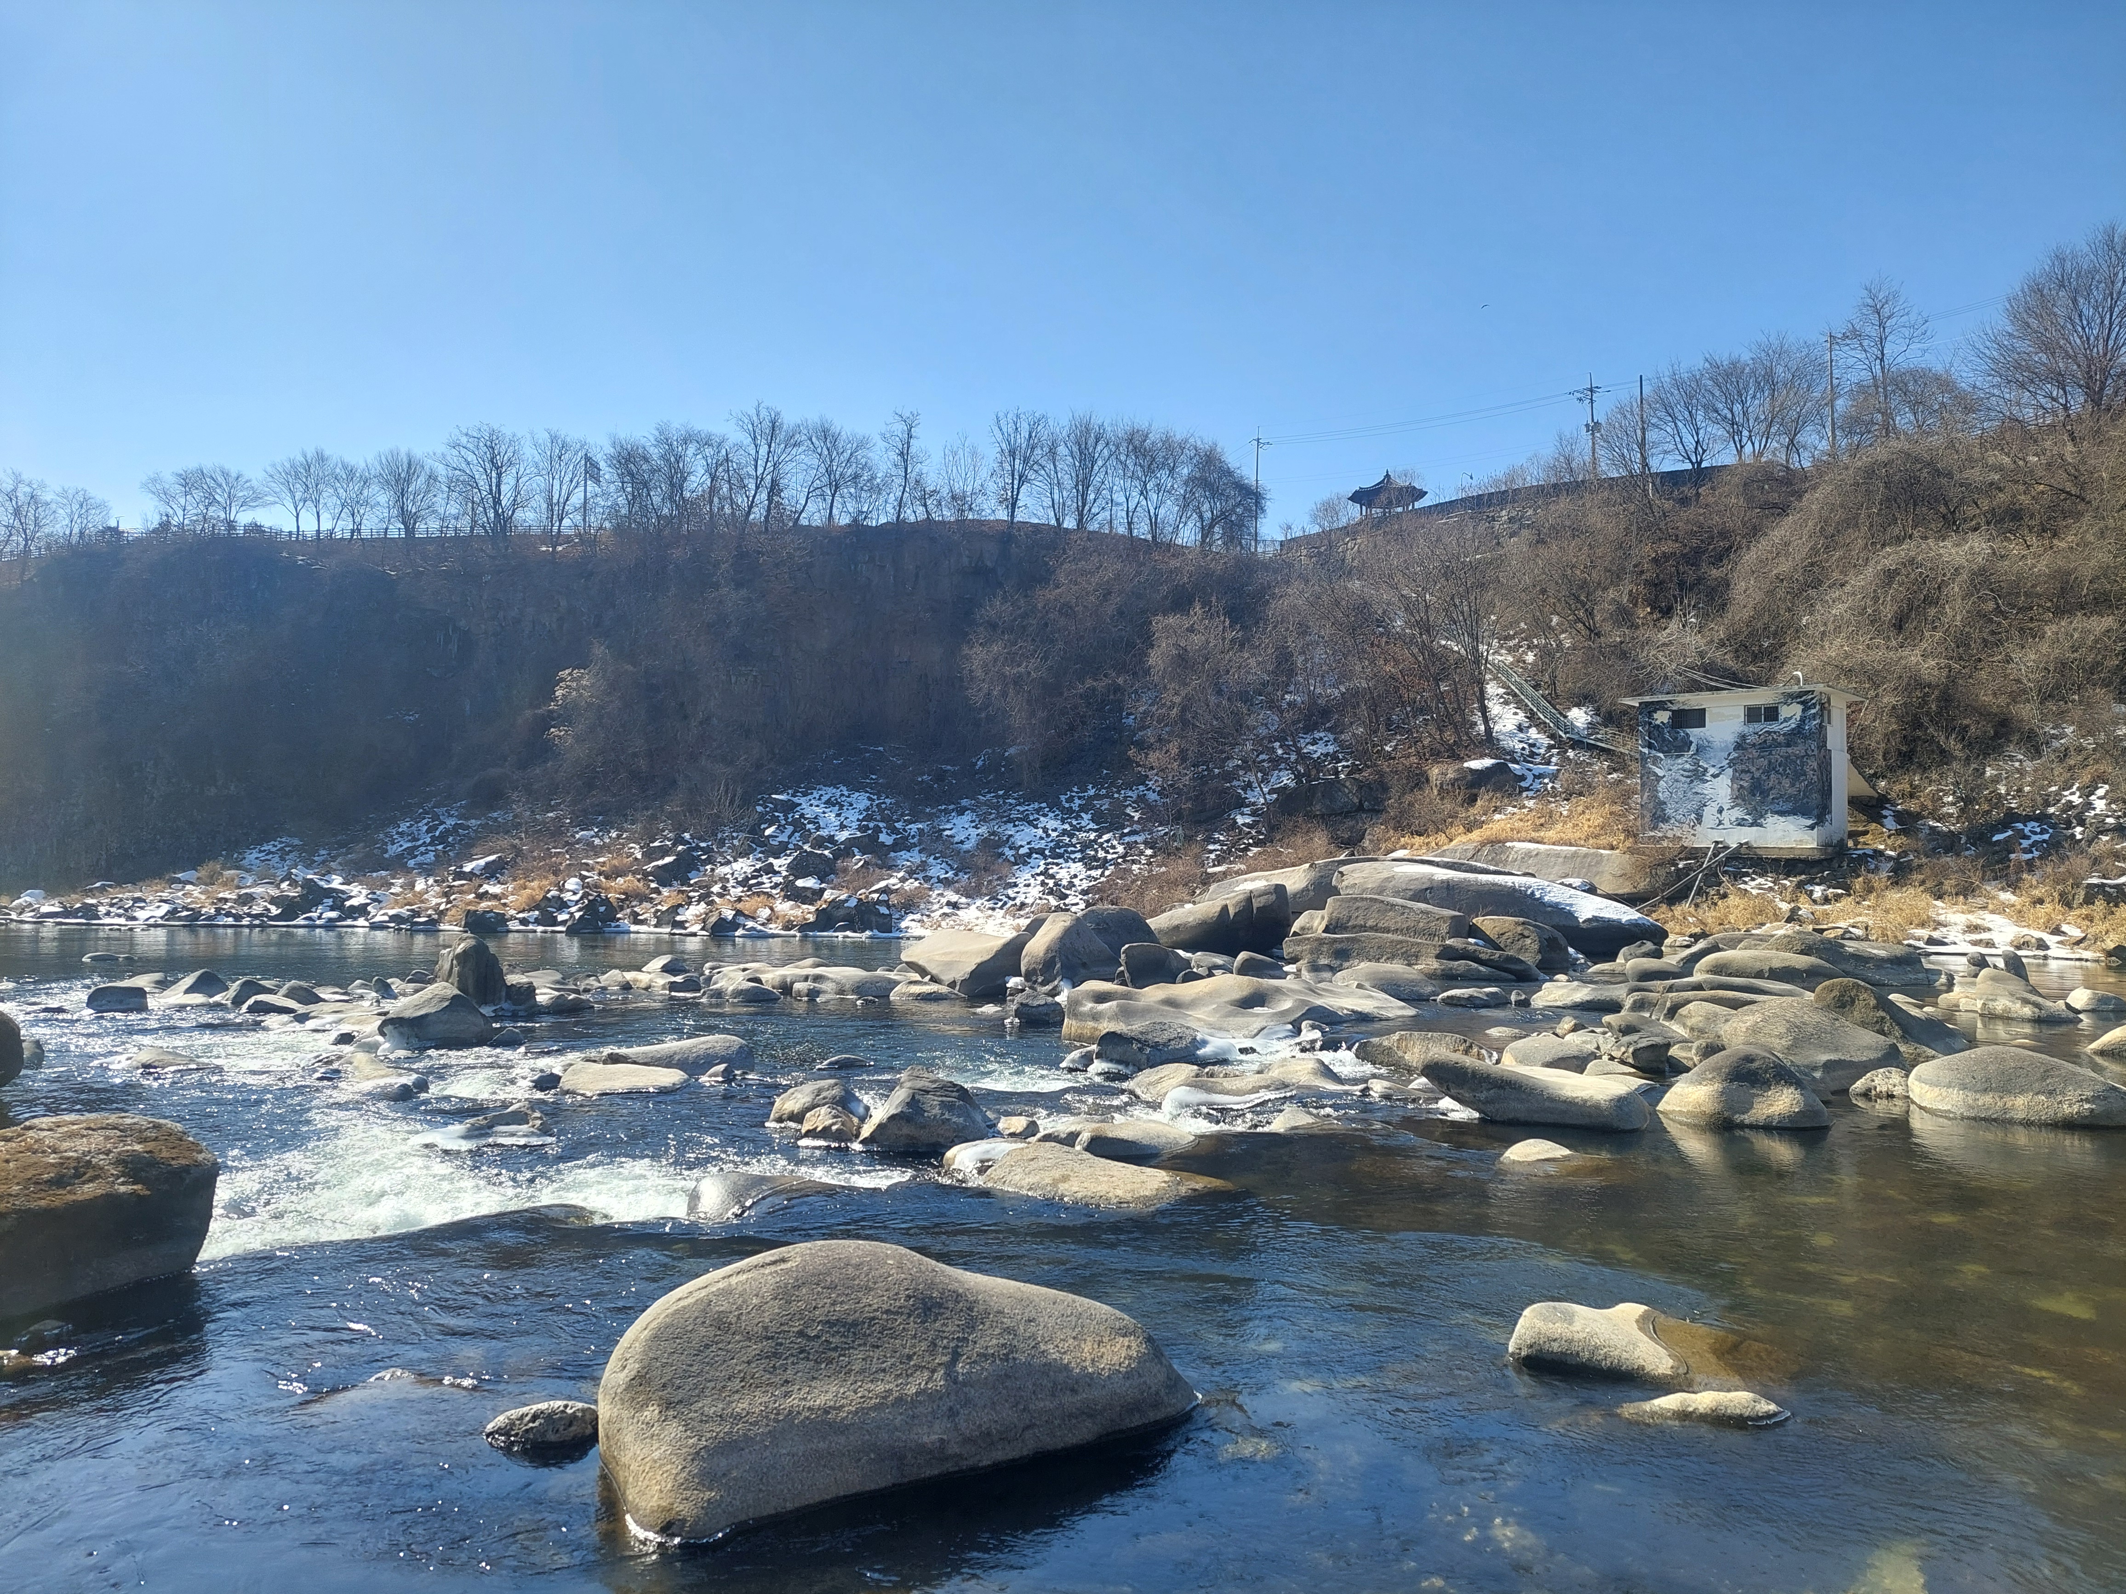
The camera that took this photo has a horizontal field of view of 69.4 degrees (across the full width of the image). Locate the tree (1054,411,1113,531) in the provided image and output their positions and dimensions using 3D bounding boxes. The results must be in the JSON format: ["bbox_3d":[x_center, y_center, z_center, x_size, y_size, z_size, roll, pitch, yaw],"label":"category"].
[{"bbox_3d":[1.778,-29.048,137.000,5.300,10.900,5.200,1,-3,0],"label":"tree"}]

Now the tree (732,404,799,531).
[{"bbox_3d":[-23.107,-25.553,119.000,5.149,9.784,5.149,0,-2,0],"label":"tree"}]

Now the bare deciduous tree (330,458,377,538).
[{"bbox_3d":[-60.120,-25.314,130.000,3.938,6.891,3.938,0,-2,0],"label":"bare deciduous tree"}]

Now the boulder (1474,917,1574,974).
[{"bbox_3d":[11.836,3.782,39.500,2.550,1.450,2.000,0,-2,0],"label":"boulder"}]

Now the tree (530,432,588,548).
[{"bbox_3d":[-39.596,-24.085,121.000,4.712,9.555,4.712,0,-2,0],"label":"tree"}]

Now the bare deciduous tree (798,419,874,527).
[{"bbox_3d":[-20.673,-29.533,140.000,6.900,10.000,6.500,1,-3,0],"label":"bare deciduous tree"}]

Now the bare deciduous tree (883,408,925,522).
[{"bbox_3d":[-12.047,-24.909,116.000,3.388,8.533,3.558,0,-2,0],"label":"bare deciduous tree"}]

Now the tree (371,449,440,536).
[{"bbox_3d":[-66.316,-30.685,155.000,7.000,9.300,6.600,1,-3,0],"label":"tree"}]

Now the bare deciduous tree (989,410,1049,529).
[{"bbox_3d":[-3.927,-29.270,137.000,5.400,10.800,5.200,1,-3,0],"label":"bare deciduous tree"}]

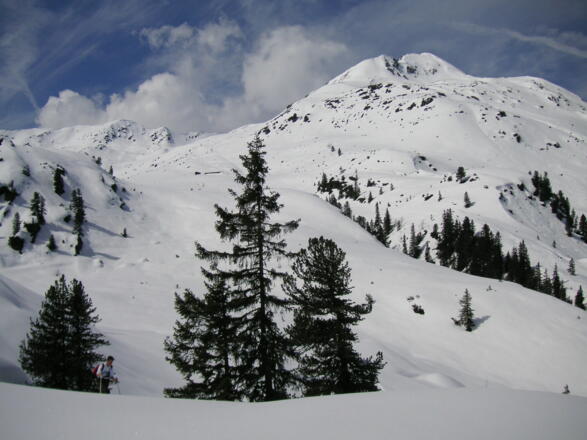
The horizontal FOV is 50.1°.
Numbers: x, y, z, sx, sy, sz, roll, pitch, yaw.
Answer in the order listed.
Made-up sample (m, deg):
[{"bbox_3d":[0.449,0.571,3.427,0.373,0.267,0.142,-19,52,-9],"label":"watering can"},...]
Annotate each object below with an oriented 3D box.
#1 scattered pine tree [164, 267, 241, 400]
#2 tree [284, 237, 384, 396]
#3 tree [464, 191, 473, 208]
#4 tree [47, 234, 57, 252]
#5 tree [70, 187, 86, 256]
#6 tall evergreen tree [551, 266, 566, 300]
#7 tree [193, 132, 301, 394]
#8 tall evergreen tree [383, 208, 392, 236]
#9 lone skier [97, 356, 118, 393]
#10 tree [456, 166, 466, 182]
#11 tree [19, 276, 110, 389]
[{"bbox_3d":[-3.554,4.628,24.500,2.968,5.624,2.968,-1,-3,0],"label":"scattered pine tree"},{"bbox_3d":[1.601,4.003,24.500,3.906,6.718,3.710,-1,-3,0],"label":"tree"},{"bbox_3d":[53.005,-6.209,190.000,2.423,5.452,2.423,-1,-3,0],"label":"tree"},{"bbox_3d":[-30.862,2.997,80.000,1.275,2.296,1.275,-1,-3,0],"label":"tree"},{"bbox_3d":[-27.419,0.319,80.000,2.040,8.672,2.040,-1,-3,0],"label":"tree"},{"bbox_3d":[54.918,12.952,130.000,3.316,7.461,2.984,-1,-3,0],"label":"tall evergreen tree"},{"bbox_3d":[-1.833,2.132,25.000,4.065,11.079,3.862,-1,-3,0],"label":"tree"},{"bbox_3d":[22.477,0.598,150.000,2.391,6.695,2.391,-1,-3,0],"label":"tall evergreen tree"},{"bbox_3d":[-5.574,4.960,18.800,0.750,1.750,0.680,-4,-4,40],"label":"lone skier"},{"bbox_3d":[57.580,-15.595,215.000,3.427,5.484,3.427,-1,-3,0],"label":"tree"},{"bbox_3d":[-7.883,4.130,21.500,3.085,4.387,2.776,-1,-3,0],"label":"tree"}]

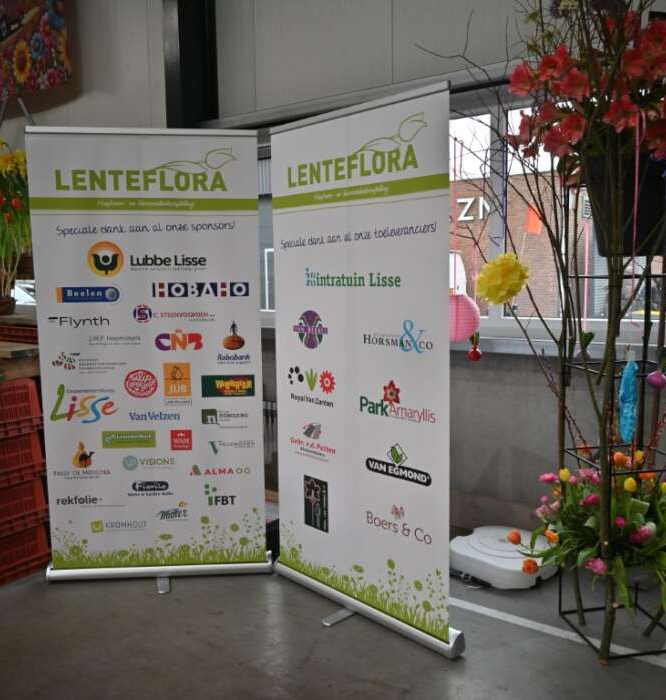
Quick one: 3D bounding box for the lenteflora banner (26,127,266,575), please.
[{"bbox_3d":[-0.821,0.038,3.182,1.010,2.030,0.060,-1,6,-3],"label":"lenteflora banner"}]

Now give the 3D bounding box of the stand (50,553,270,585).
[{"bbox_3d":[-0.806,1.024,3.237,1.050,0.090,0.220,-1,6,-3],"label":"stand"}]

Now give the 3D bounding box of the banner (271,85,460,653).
[{"bbox_3d":[0.069,0.074,2.827,0.100,2.040,1.030,-6,8,-42],"label":"banner"}]

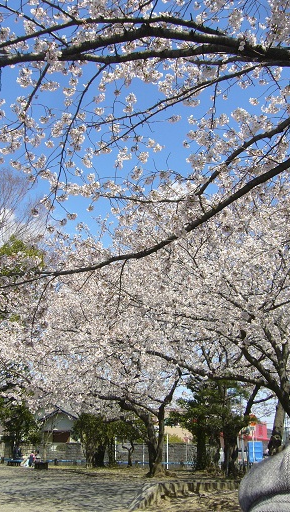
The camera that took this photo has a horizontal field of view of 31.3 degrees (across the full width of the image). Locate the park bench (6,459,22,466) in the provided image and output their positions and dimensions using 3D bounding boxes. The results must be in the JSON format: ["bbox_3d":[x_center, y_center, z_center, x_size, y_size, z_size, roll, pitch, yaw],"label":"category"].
[{"bbox_3d":[-7.684,12.262,30.754,1.250,0.430,0.450,1,-20,-1],"label":"park bench"}]

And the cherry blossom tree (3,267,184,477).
[{"bbox_3d":[-2.451,5.195,24.639,8.567,9.748,7.282,1,-20,0],"label":"cherry blossom tree"}]

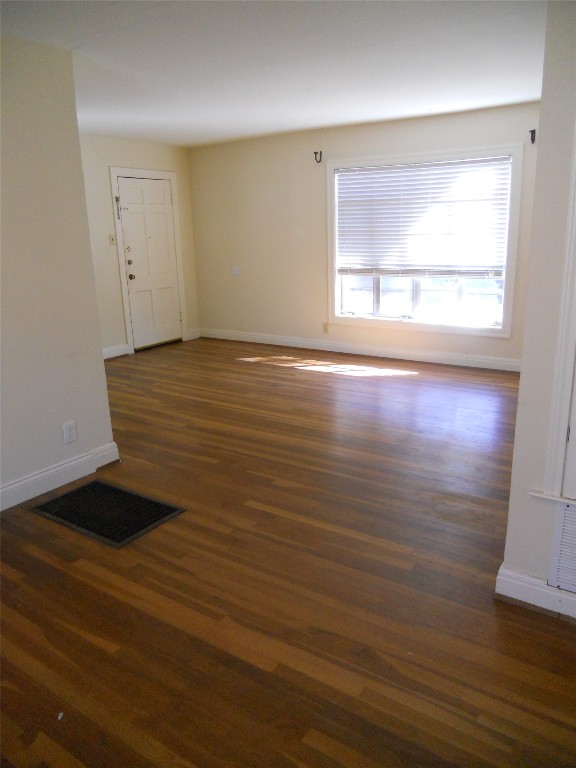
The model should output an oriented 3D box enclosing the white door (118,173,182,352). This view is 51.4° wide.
[{"bbox_3d":[-1.681,-1.475,7.376,0.045,2.000,0.837,8,18,33],"label":"white door"}]

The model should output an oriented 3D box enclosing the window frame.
[{"bbox_3d":[1.347,-1.459,6.300,2.064,1.803,0.110,8,18,33],"label":"window frame"}]

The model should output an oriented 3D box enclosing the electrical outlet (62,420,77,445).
[{"bbox_3d":[-1.302,0.290,3.569,0.012,0.121,0.078,8,18,33],"label":"electrical outlet"}]

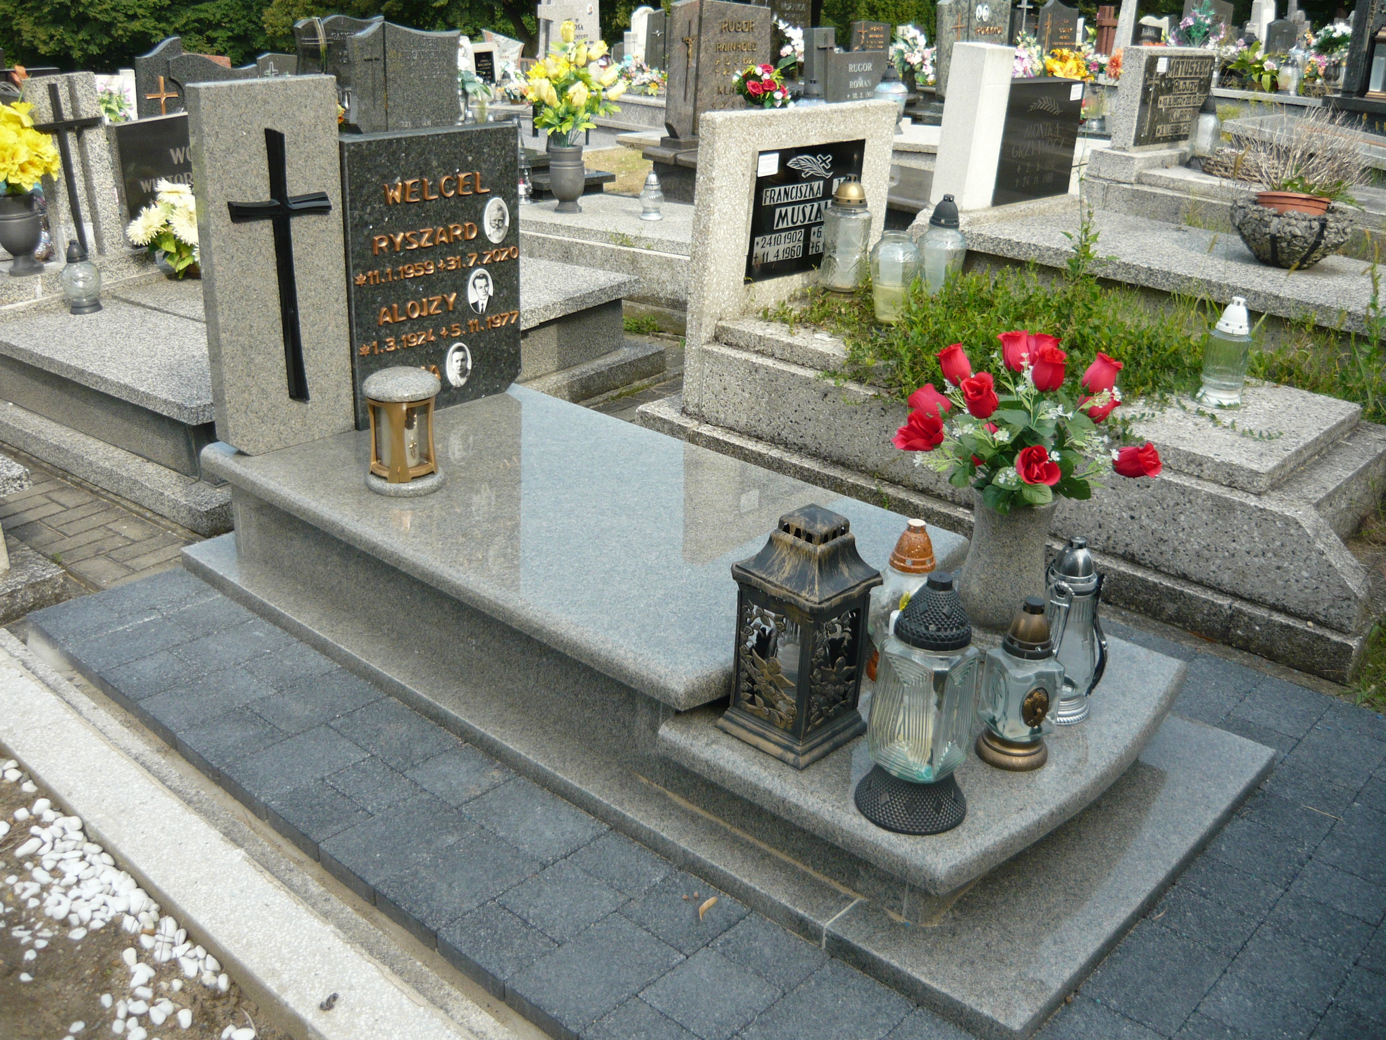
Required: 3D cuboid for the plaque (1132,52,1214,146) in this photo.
[{"bbox_3d":[2.152,-1.876,5.900,0.035,0.390,0.710,21,30,40],"label":"plaque"}]

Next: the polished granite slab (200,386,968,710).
[{"bbox_3d":[-0.290,-0.030,2.874,1.545,0.057,0.860,20,29,38],"label":"polished granite slab"}]

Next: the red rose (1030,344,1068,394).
[{"bbox_3d":[0.628,-0.267,2.330,0.065,0.075,0.065,10,34,13],"label":"red rose"}]

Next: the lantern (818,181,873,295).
[{"bbox_3d":[0.494,-0.923,4.254,0.156,0.350,0.156,2,23,-1],"label":"lantern"}]

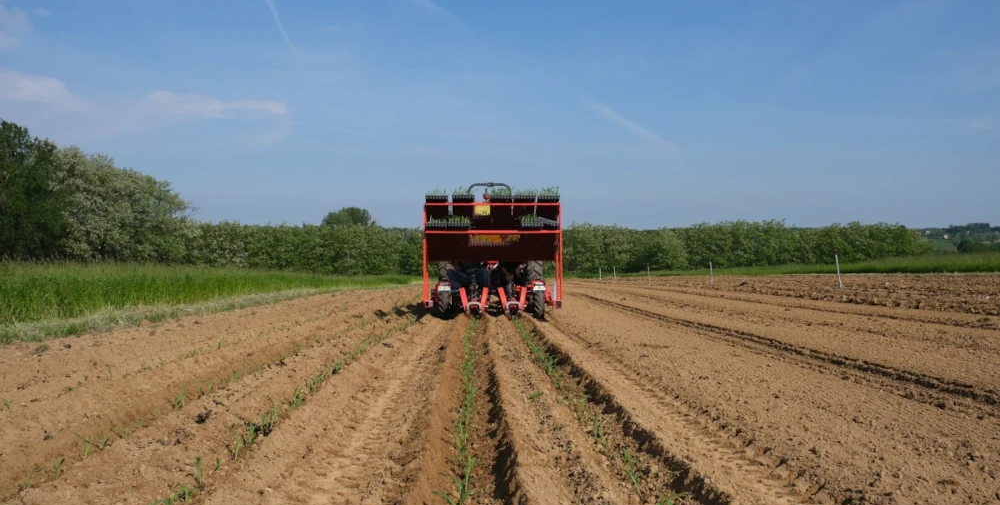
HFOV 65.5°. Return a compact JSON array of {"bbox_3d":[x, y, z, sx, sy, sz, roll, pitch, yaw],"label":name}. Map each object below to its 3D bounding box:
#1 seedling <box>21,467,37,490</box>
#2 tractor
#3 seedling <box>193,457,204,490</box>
[{"bbox_3d":[-1.800,0.863,2.970,0.062,0.084,0.062,0,-1,-2],"label":"seedling"},{"bbox_3d":[-0.200,-0.060,14.700,2.280,2.310,4.500,0,-1,-2],"label":"tractor"},{"bbox_3d":[-1.163,0.852,3.000,0.048,0.118,0.052,0,-1,-2],"label":"seedling"}]

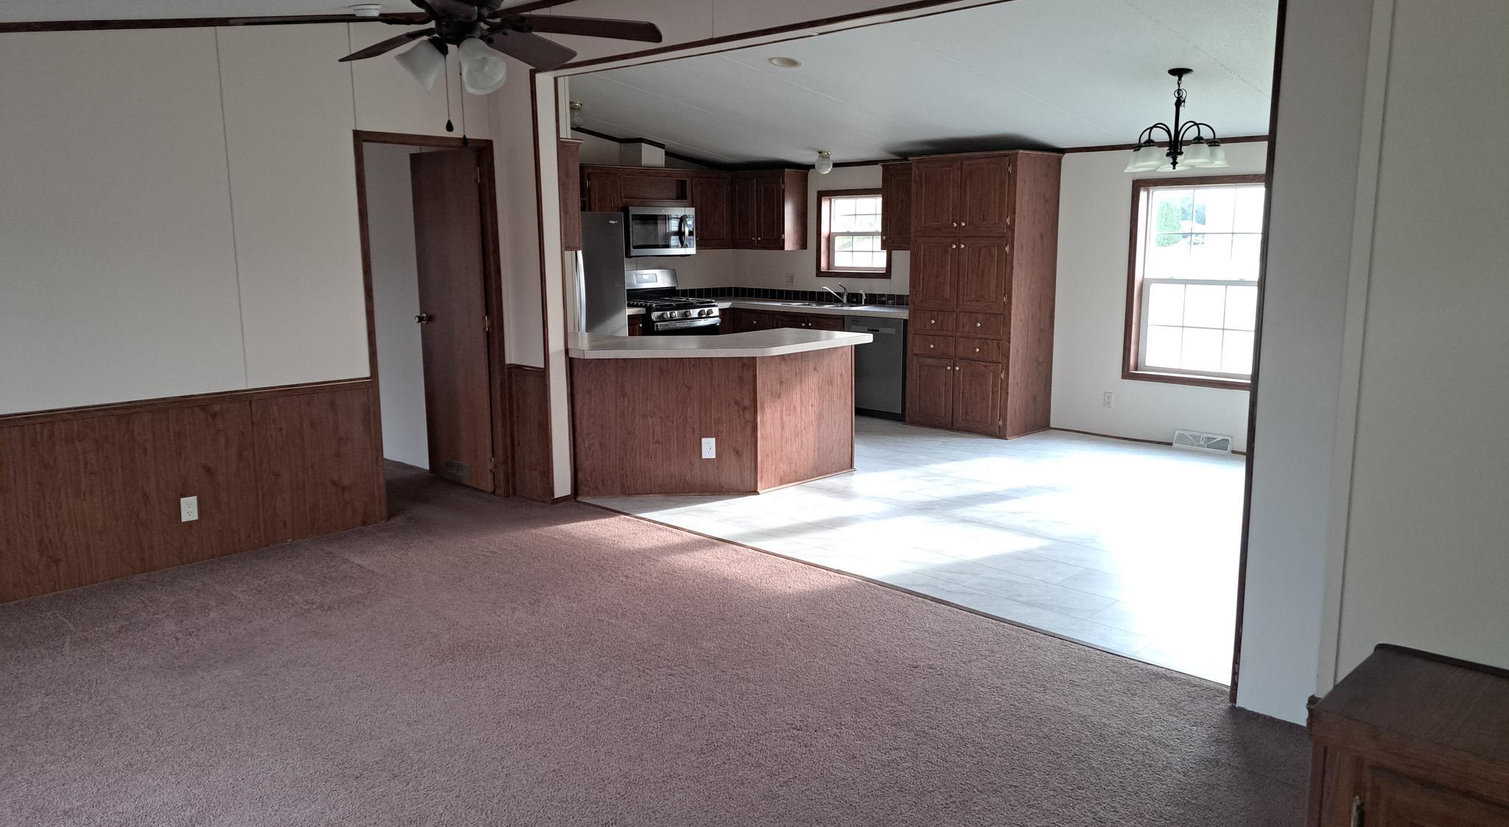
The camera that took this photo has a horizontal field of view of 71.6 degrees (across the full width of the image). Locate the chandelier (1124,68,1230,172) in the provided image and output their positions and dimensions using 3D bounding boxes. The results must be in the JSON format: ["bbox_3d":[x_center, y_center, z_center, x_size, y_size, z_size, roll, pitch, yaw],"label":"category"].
[{"bbox_3d":[2.283,-1.582,5.642,0.559,0.532,0.559,9,14,44],"label":"chandelier"}]

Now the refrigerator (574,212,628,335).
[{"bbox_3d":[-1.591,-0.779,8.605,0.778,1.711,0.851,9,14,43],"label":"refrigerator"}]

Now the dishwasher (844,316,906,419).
[{"bbox_3d":[1.178,-0.404,8.835,0.608,0.849,0.608,9,14,43],"label":"dishwasher"}]

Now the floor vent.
[{"bbox_3d":[3.149,0.197,7.372,0.402,0.120,0.051,9,14,44],"label":"floor vent"}]

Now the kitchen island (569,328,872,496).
[{"bbox_3d":[-0.220,-0.005,6.403,1.931,0.911,1.159,-1,10,0],"label":"kitchen island"}]

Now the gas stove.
[{"bbox_3d":[-0.799,-0.685,9.492,0.680,1.205,0.777,9,14,44],"label":"gas stove"}]

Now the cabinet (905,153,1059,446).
[{"bbox_3d":[1.755,-0.922,8.136,0.939,2.086,0.644,9,14,44],"label":"cabinet"}]

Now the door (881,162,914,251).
[{"bbox_3d":[1.209,-1.653,8.393,0.432,0.676,0.030,9,14,43],"label":"door"}]

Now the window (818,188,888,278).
[{"bbox_3d":[0.927,-1.619,9.464,0.859,0.789,0.121,9,14,43],"label":"window"}]

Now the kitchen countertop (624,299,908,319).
[{"bbox_3d":[0.058,-0.888,9.011,2.632,0.052,1.952,9,14,43],"label":"kitchen countertop"}]

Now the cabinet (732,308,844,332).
[{"bbox_3d":[0.486,-0.516,9.481,1.360,0.850,0.641,9,14,44],"label":"cabinet"}]

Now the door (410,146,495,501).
[{"bbox_3d":[-1.855,-0.564,6.467,0.745,2.038,0.039,9,14,43],"label":"door"}]

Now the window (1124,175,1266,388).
[{"bbox_3d":[3.125,-0.908,7.272,1.071,1.431,0.099,9,14,44],"label":"window"}]

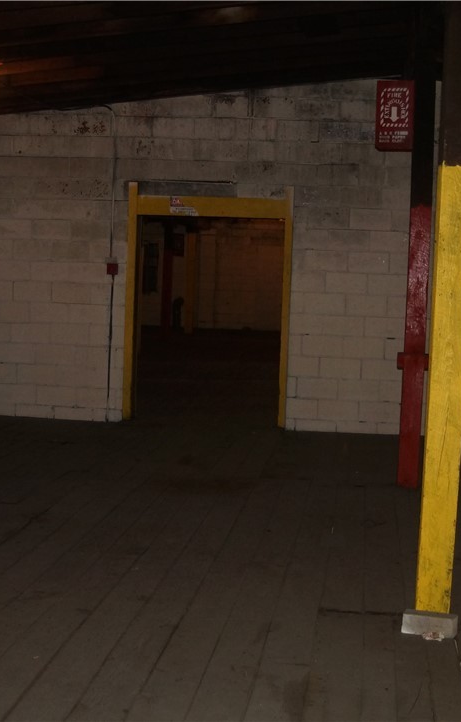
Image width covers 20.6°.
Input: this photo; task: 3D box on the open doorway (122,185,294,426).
[{"bbox_3d":[-0.210,-0.539,12.334,1.588,2.330,0.250,3,4,6],"label":"open doorway"}]

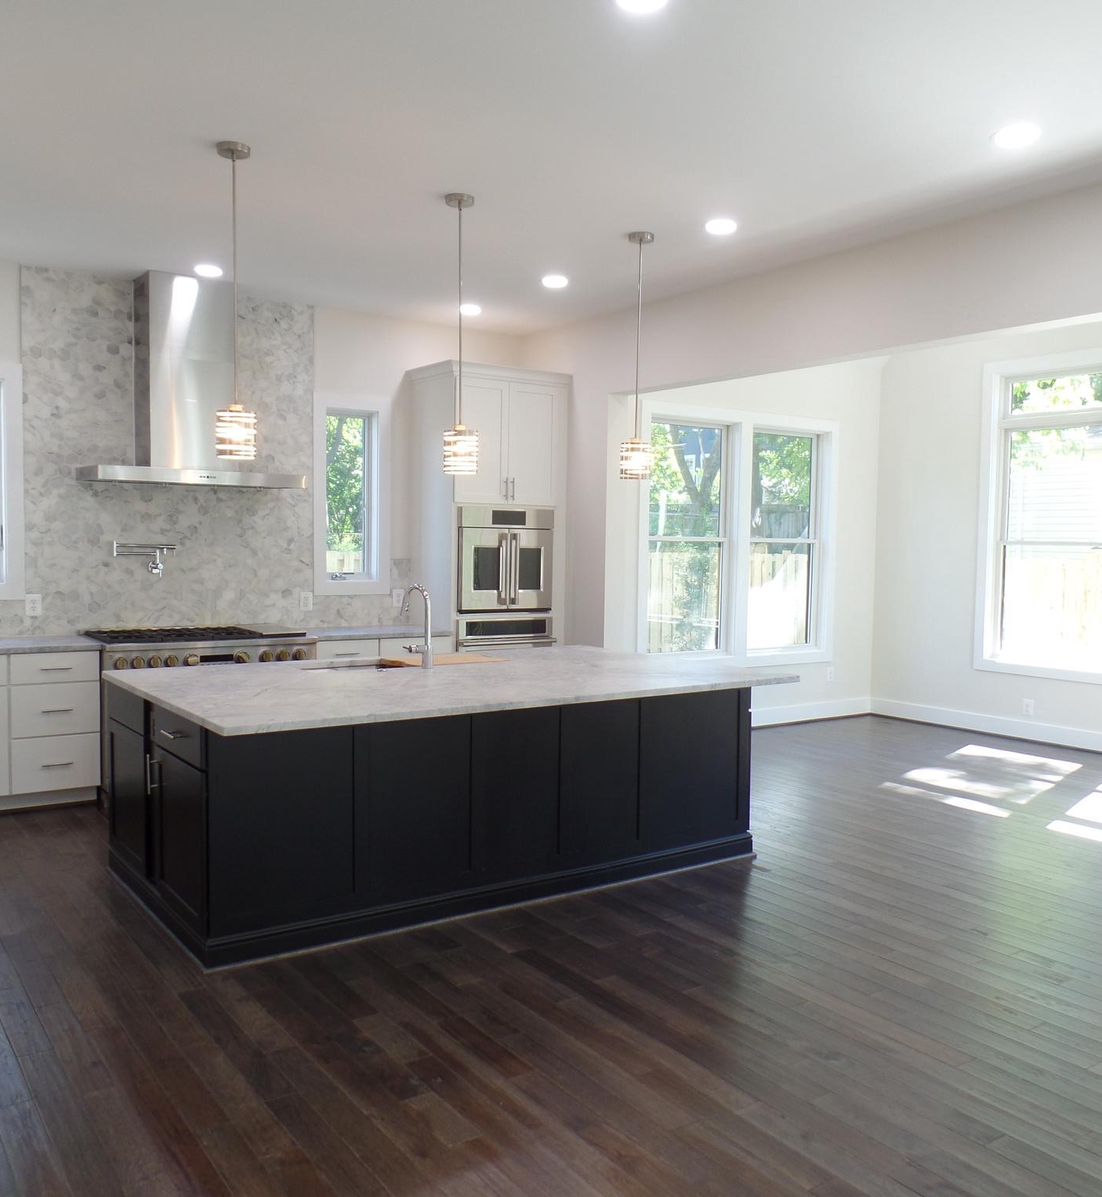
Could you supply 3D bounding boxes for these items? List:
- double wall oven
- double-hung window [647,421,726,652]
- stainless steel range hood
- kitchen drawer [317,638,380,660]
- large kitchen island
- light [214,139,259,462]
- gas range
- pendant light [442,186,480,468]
[{"bbox_3d":[-0.455,0.010,7.708,0.766,1.310,0.600,-1,3,-35],"label":"double wall oven"},{"bbox_3d":[1.048,-0.466,8.347,0.900,1.875,0.100,-1,4,-35],"label":"double-hung window"},{"bbox_3d":[-2.197,-1.320,6.506,1.218,1.256,0.591,-1,3,-35],"label":"stainless steel range hood"},{"bbox_3d":[-1.446,0.334,7.022,0.443,0.165,0.510,-1,3,-35],"label":"kitchen drawer"},{"bbox_3d":[-0.432,0.792,4.808,2.660,0.908,1.753,-1,3,-35],"label":"large kitchen island"},{"bbox_3d":[-1.277,-1.186,4.295,0.167,1.247,0.167,-1,4,-35],"label":"light"},{"bbox_3d":[-2.146,0.662,6.479,1.235,0.920,0.715,-1,4,-35],"label":"gas range"},{"bbox_3d":[-0.411,-1.200,4.854,0.165,1.250,0.165,1,3,0],"label":"pendant light"}]

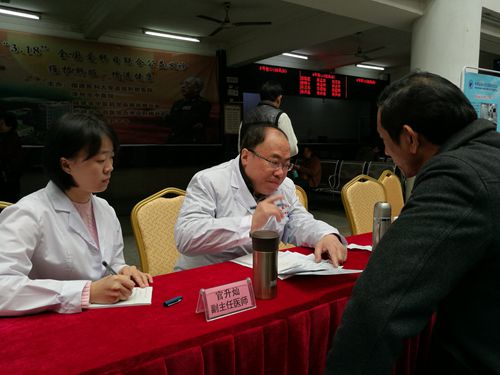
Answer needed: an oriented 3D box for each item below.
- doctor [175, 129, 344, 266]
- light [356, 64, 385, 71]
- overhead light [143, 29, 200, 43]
[{"bbox_3d":[-0.008,0.390,1.692,0.700,1.300,0.720,-5,8,-34],"label":"doctor"},{"bbox_3d":[3.476,-3.462,11.251,1.240,0.090,0.100,-5,8,-34],"label":"light"},{"bbox_3d":[-1.577,-3.047,7.833,1.240,0.090,0.100,-5,8,-34],"label":"overhead light"}]

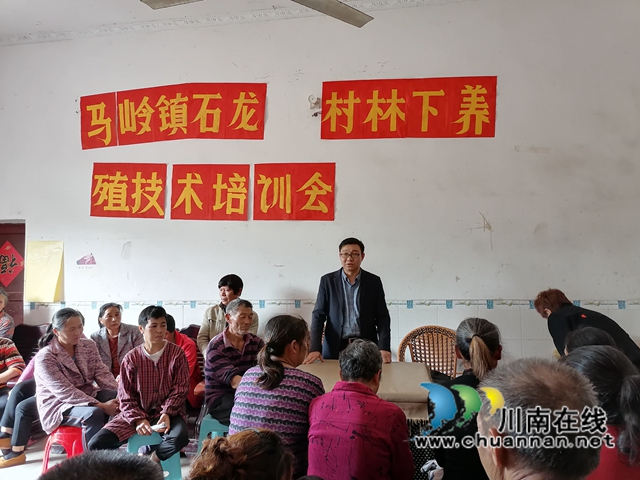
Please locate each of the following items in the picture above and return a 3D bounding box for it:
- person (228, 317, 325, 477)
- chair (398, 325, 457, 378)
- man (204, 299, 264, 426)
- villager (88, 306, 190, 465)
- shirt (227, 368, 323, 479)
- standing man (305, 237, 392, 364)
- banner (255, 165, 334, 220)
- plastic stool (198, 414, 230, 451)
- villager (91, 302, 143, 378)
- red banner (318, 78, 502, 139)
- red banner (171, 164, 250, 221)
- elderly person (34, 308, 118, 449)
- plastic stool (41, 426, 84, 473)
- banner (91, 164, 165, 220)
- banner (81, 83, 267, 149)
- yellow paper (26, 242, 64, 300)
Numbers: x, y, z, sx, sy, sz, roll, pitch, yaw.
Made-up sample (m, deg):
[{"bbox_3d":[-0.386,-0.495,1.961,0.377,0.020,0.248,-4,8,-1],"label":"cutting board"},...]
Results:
[{"bbox_3d":[-0.162,0.941,2.280,0.470,1.200,0.650,-5,-7,37],"label":"person"},{"bbox_3d":[0.940,1.205,3.860,0.560,0.950,0.560,0,-4,-9],"label":"chair"},{"bbox_3d":[-0.478,1.017,3.200,0.480,1.240,0.650,4,-8,-38],"label":"man"},{"bbox_3d":[-1.100,1.022,3.060,0.580,1.180,0.620,1,-4,-21],"label":"villager"},{"bbox_3d":[-0.193,0.861,2.380,0.430,0.510,0.310,-3,-4,30],"label":"shirt"},{"bbox_3d":[0.210,0.835,3.560,0.600,1.670,0.400,-1,-6,6],"label":"standing man"},{"bbox_3d":[-0.237,-0.441,4.597,0.770,0.538,0.015,-1,-4,10],"label":"banner"},{"bbox_3d":[-0.651,1.420,3.300,0.350,0.460,0.350,1,-6,-14],"label":"plastic stool"},{"bbox_3d":[-1.598,1.114,3.920,0.480,1.200,0.660,0,-4,-14],"label":"villager"},{"bbox_3d":[0.791,-1.193,4.541,1.560,0.555,0.030,1,-6,9],"label":"red banner"},{"bbox_3d":[-1.042,-0.453,4.735,0.772,0.538,0.015,-1,-4,10],"label":"red banner"},{"bbox_3d":[-1.439,1.031,3.000,0.650,1.180,0.480,-6,-8,42],"label":"elderly person"},{"bbox_3d":[-1.529,1.399,3.060,0.350,0.460,0.350,3,-7,-27],"label":"plastic stool"},{"bbox_3d":[-1.881,-0.488,4.908,0.785,0.540,0.025,2,-6,10],"label":"banner"},{"bbox_3d":[-1.455,-1.218,4.851,1.930,0.590,0.020,-1,-4,10],"label":"banner"},{"bbox_3d":[-2.738,0.318,4.966,0.420,0.600,0.030,-1,-4,10],"label":"yellow paper"}]

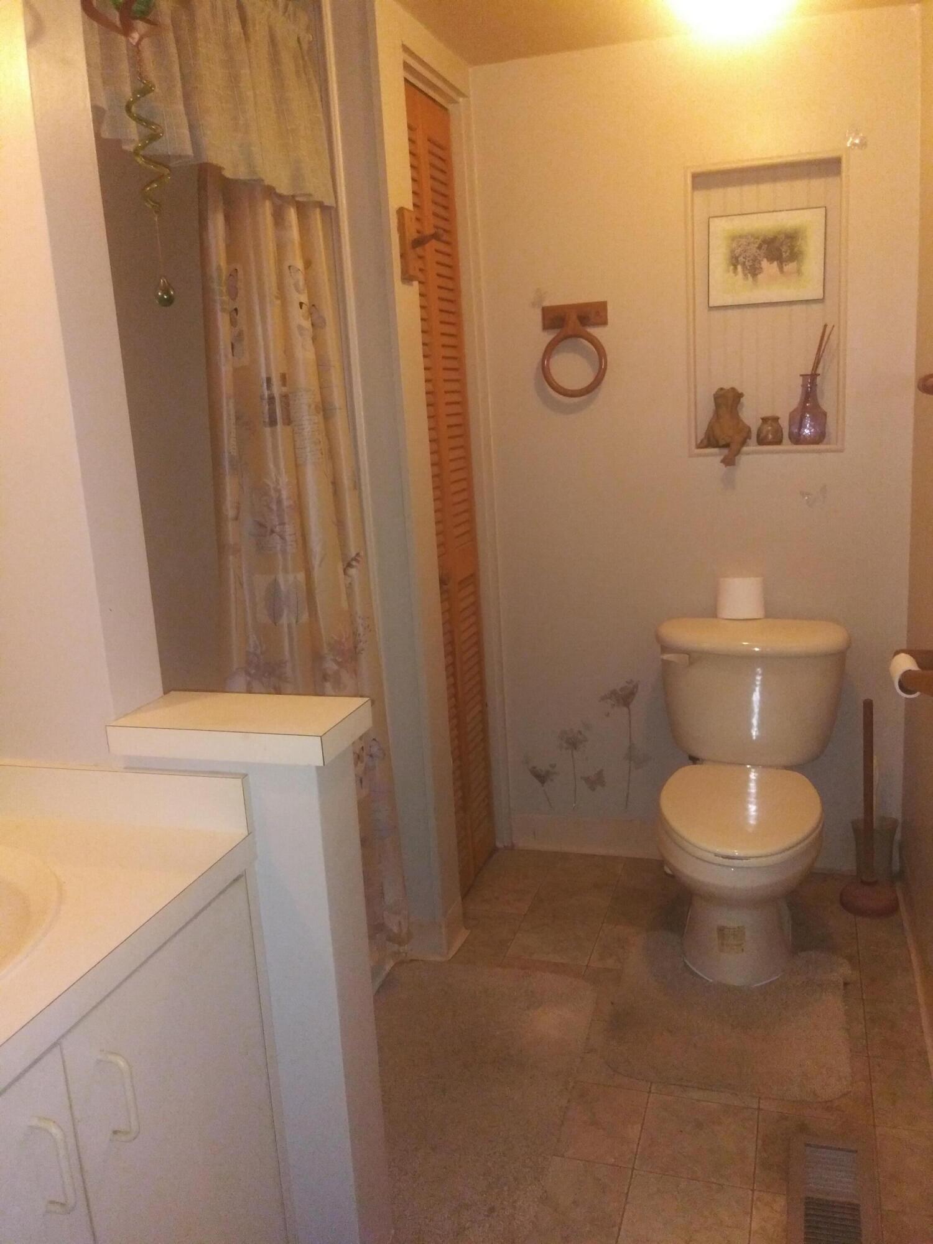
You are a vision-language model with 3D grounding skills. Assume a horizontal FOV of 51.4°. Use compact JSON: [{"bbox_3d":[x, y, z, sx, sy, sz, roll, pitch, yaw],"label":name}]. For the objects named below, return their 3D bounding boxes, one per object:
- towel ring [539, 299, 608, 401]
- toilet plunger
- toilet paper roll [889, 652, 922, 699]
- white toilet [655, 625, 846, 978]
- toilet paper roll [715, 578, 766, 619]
[{"bbox_3d":[0.284,-0.716,2.561,0.174,0.240,0.065,1,13,19],"label":"towel ring"},{"bbox_3d":[1.013,0.463,2.443,0.137,0.562,0.137,1,13,19],"label":"toilet plunger"},{"bbox_3d":[0.784,0.093,1.728,0.058,0.058,0.105,1,13,19],"label":"toilet paper roll"},{"bbox_3d":[0.663,0.417,2.313,0.485,0.750,0.730,1,13,19],"label":"white toilet"},{"bbox_3d":[0.705,-0.061,2.490,0.117,0.100,0.117,1,13,19],"label":"toilet paper roll"}]

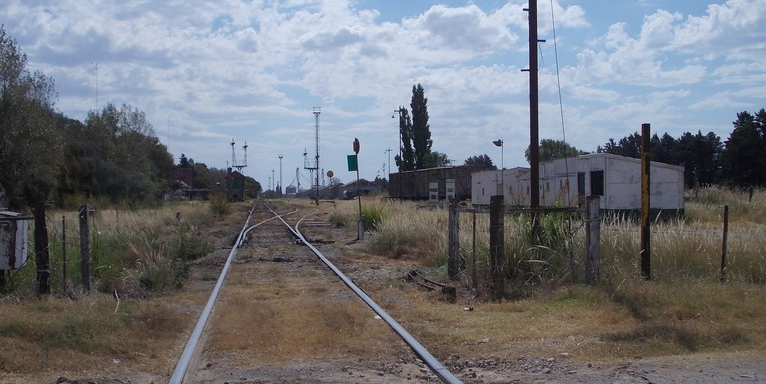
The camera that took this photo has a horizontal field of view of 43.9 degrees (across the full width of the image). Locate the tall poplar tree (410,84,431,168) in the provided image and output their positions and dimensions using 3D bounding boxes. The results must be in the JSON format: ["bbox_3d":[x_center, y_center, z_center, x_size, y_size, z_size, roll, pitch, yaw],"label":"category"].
[{"bbox_3d":[5.793,-7.317,145.000,3.400,18.445,3.400,0,0,-8],"label":"tall poplar tree"}]

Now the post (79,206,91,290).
[{"bbox_3d":[-3.964,0.748,12.650,0.115,1.164,0.115,-2,0,-8],"label":"post"}]

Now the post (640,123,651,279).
[{"bbox_3d":[3.942,0.148,14.250,0.124,2.340,0.120,0,0,-8],"label":"post"}]

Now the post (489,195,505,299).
[{"bbox_3d":[1.404,0.683,11.670,0.165,1.271,0.150,0,0,-8],"label":"post"}]

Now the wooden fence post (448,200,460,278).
[{"bbox_3d":[1.090,0.716,14.500,0.150,1.235,0.145,0,0,-8],"label":"wooden fence post"}]

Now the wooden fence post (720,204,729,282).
[{"bbox_3d":[5.067,0.767,14.100,0.060,1.134,0.060,3,0,-8],"label":"wooden fence post"}]

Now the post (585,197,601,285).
[{"bbox_3d":[3.040,0.700,13.750,0.190,1.275,0.180,0,0,-8],"label":"post"}]

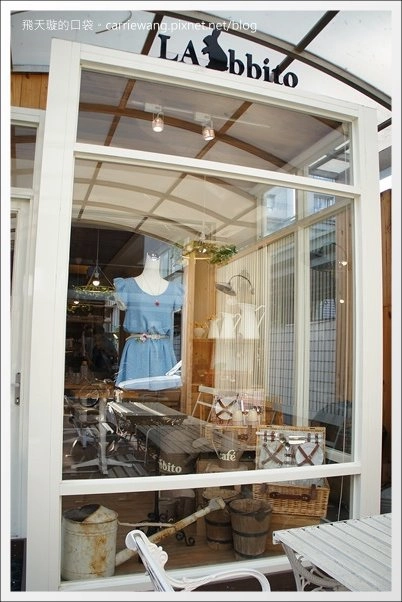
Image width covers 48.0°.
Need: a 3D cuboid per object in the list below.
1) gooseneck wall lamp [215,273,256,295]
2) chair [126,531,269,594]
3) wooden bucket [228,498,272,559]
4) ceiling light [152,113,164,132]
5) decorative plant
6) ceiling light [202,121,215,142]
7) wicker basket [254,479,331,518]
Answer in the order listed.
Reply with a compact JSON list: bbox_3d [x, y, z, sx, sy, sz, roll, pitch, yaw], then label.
[{"bbox_3d":[0.328,-0.157,4.420,0.400,0.210,0.240,3,-5,-18],"label":"gooseneck wall lamp"},{"bbox_3d":[0.091,1.221,1.383,0.590,0.850,0.570,3,-5,-18],"label":"chair"},{"bbox_3d":[0.305,1.415,2.810,0.275,0.270,0.275,1,-5,0],"label":"wooden bucket"},{"bbox_3d":[-0.309,-1.296,3.280,0.085,0.140,0.085,3,-5,-18],"label":"ceiling light"},{"bbox_3d":[0.067,-0.467,4.350,0.560,0.170,0.560,1,-5,0],"label":"decorative plant"},{"bbox_3d":[0.056,-1.283,3.400,0.085,0.140,0.085,3,-5,-18],"label":"ceiling light"},{"bbox_3d":[0.573,1.257,2.946,0.470,0.190,0.320,1,-5,6],"label":"wicker basket"}]

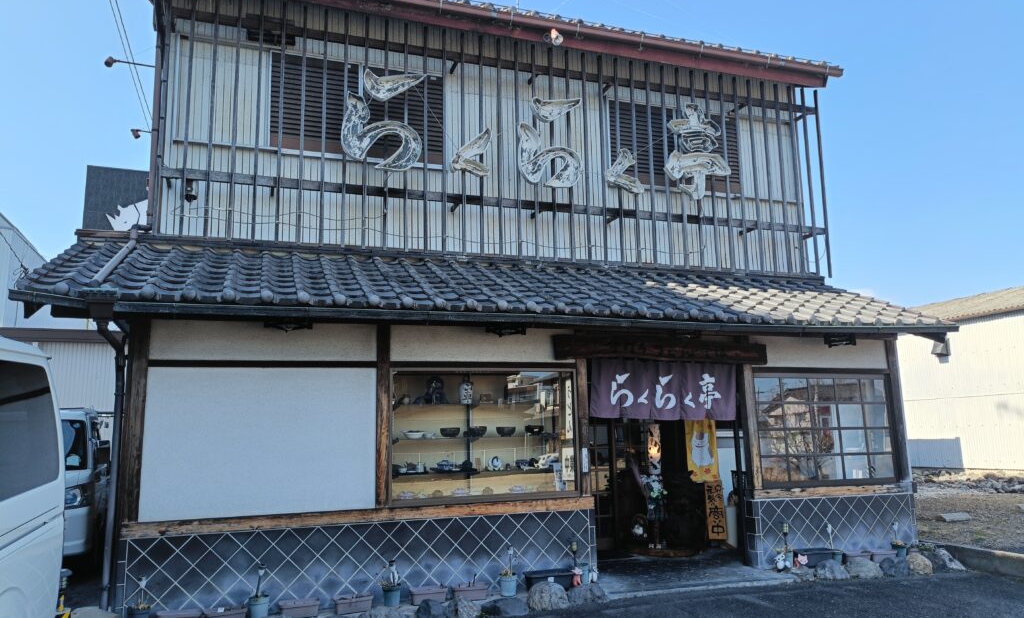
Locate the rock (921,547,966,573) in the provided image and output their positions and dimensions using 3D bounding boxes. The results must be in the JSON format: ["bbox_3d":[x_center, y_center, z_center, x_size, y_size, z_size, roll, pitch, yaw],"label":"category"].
[{"bbox_3d":[4.486,2.611,7.674,0.401,0.239,0.320,2,-10,-19],"label":"rock"}]

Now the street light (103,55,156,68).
[{"bbox_3d":[-3.808,-2.485,7.480,0.580,0.104,0.097,2,-10,-19],"label":"street light"}]

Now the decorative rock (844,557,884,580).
[{"bbox_3d":[3.323,2.441,7.005,0.340,0.165,0.260,2,-9,-20],"label":"decorative rock"}]

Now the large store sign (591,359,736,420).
[{"bbox_3d":[1.495,0.786,7.122,1.600,0.560,0.060,2,-9,-19],"label":"large store sign"}]

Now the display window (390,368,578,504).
[{"bbox_3d":[-0.216,1.091,6.440,1.705,1.130,0.160,2,-9,-19],"label":"display window"}]

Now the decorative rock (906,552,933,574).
[{"bbox_3d":[4.141,2.591,7.516,0.224,0.212,0.190,2,-10,-19],"label":"decorative rock"}]

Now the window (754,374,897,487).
[{"bbox_3d":[3.255,1.249,7.647,1.750,1.120,0.110,2,-9,-19],"label":"window"}]

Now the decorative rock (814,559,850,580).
[{"bbox_3d":[3.029,2.453,6.997,0.315,0.148,0.240,2,-9,-20],"label":"decorative rock"}]

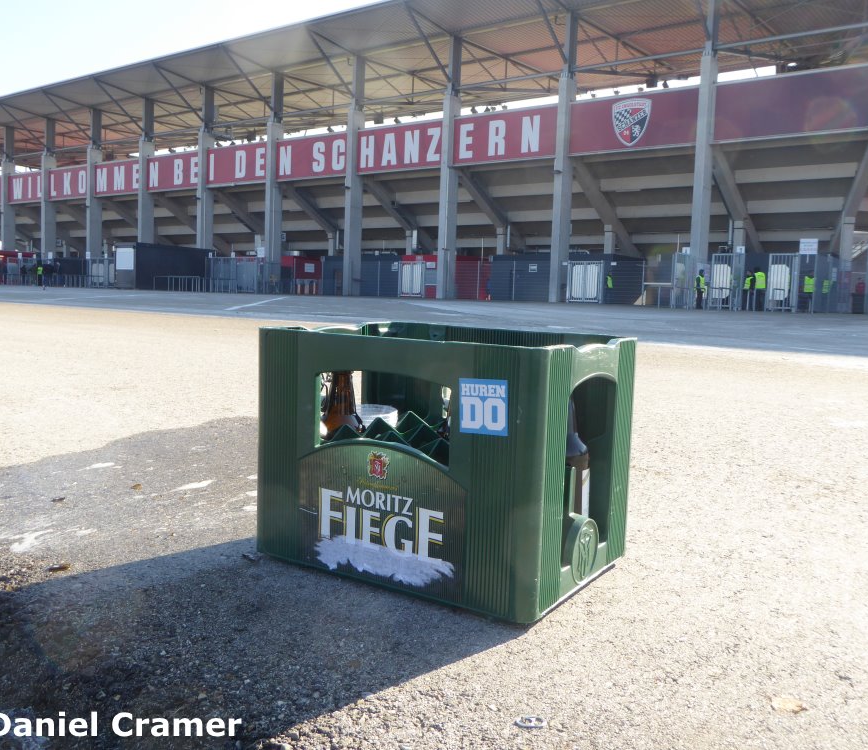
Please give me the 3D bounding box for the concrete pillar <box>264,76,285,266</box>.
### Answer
[{"bbox_3d":[-11.606,-13.782,59.112,0.600,15.614,1.100,6,6,36],"label":"concrete pillar"}]

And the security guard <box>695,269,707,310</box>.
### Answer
[{"bbox_3d":[11.795,-3.784,35.800,0.360,1.770,0.520,4,6,22],"label":"security guard"}]

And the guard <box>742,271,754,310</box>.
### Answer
[{"bbox_3d":[14.010,-3.747,36.000,0.380,1.780,0.500,-2,6,-37],"label":"guard"}]

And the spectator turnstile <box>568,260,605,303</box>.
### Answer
[{"bbox_3d":[8.420,-5.158,45.107,2.070,2.342,0.250,6,6,36],"label":"spectator turnstile"}]

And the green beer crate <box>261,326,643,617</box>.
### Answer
[{"bbox_3d":[0.018,0.093,1.070,0.400,0.295,0.293,5,6,31],"label":"green beer crate"}]

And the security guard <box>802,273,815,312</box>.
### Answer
[{"bbox_3d":[15.661,-3.460,33.800,0.520,1.740,0.360,1,6,-11],"label":"security guard"}]

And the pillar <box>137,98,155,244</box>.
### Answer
[{"bbox_3d":[-24.237,-15.190,68.331,0.600,15.915,1.100,6,6,36],"label":"pillar"}]

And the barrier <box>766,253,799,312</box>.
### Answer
[{"bbox_3d":[14.842,-3.921,34.400,1.250,2.450,0.500,6,7,36],"label":"barrier"}]

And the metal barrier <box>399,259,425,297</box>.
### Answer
[{"bbox_3d":[-1.455,-6.177,52.320,2.070,2.361,0.200,6,6,36],"label":"metal barrier"}]

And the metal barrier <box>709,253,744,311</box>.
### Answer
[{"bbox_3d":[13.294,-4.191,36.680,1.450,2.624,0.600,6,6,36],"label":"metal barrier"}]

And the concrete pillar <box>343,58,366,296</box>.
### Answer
[{"bbox_3d":[-4.856,-12.073,49.958,0.540,14.400,1.000,6,7,36],"label":"concrete pillar"}]

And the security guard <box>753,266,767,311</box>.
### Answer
[{"bbox_3d":[13.743,-3.617,34.100,0.520,1.810,0.360,0,6,-17],"label":"security guard"}]

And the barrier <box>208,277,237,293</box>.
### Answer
[{"bbox_3d":[-14.539,-6.161,55.684,2.600,1.050,0.300,6,7,36],"label":"barrier"}]

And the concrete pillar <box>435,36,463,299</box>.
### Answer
[{"bbox_3d":[1.035,-12.660,49.867,0.600,15.888,1.100,6,6,36],"label":"concrete pillar"}]

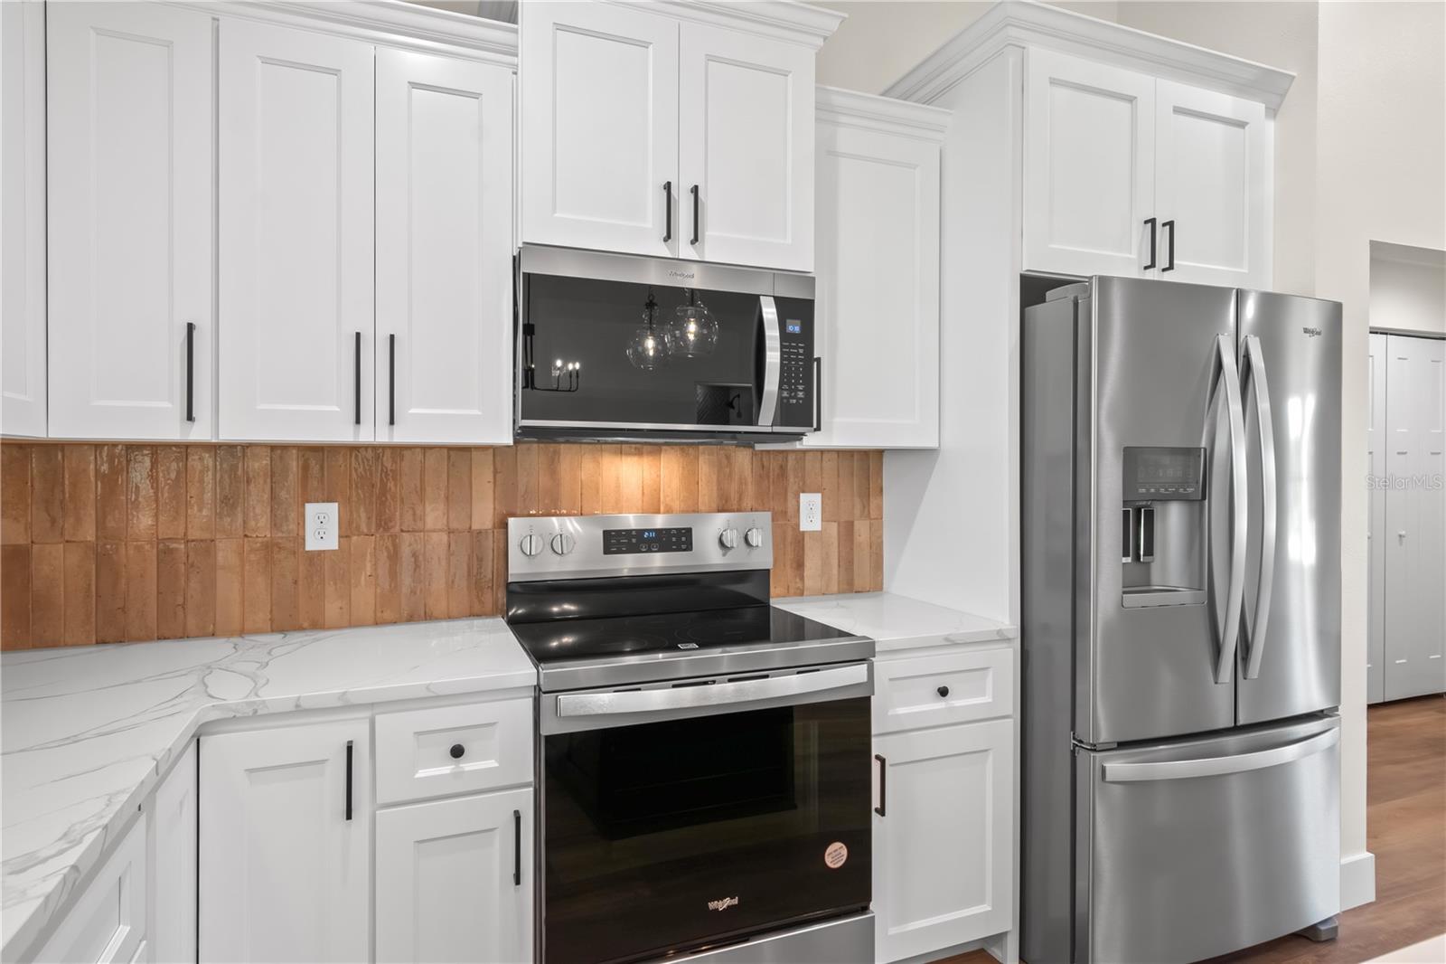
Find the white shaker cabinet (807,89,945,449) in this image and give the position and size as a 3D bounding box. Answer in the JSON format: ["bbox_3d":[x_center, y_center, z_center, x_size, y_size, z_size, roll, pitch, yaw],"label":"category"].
[{"bbox_3d":[0.381,-0.582,2.289,0.458,0.968,0.367,0,1,-20],"label":"white shaker cabinet"}]

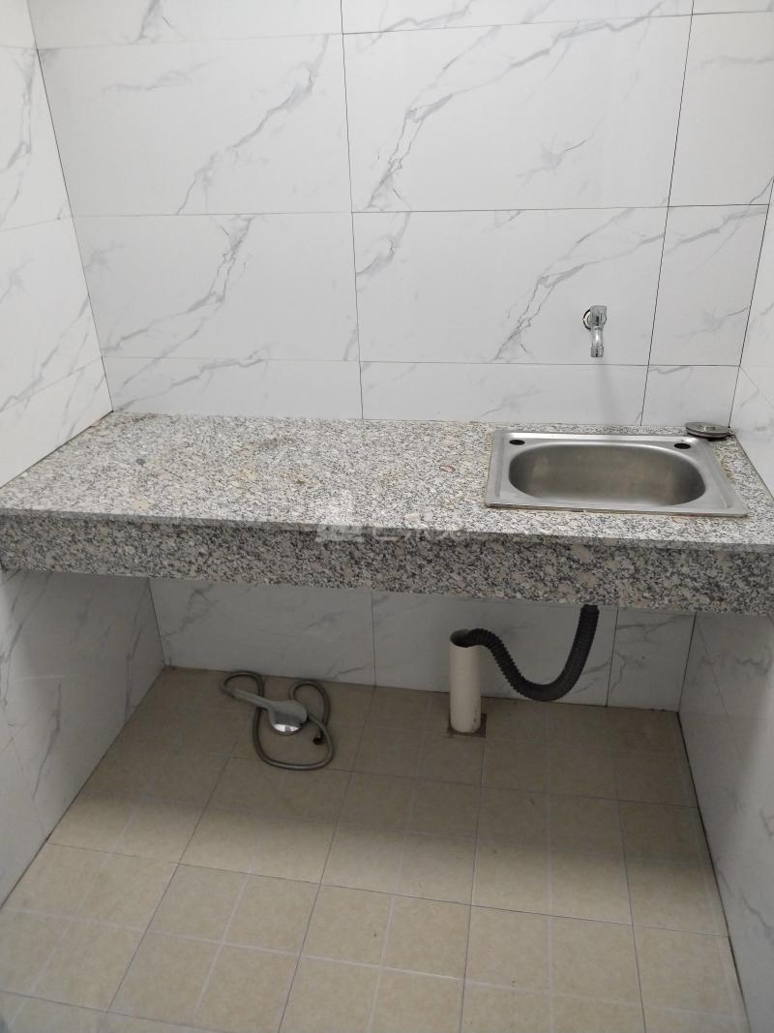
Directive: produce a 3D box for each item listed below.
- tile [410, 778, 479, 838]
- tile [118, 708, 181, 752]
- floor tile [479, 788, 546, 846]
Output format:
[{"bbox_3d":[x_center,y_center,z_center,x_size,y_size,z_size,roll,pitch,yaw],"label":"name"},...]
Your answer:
[{"bbox_3d":[0.128,0.644,1.707,0.150,0.010,0.150,3,28,10],"label":"tile"},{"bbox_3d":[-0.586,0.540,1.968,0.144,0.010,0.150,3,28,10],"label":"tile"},{"bbox_3d":[0.276,0.653,1.680,0.150,0.010,0.150,3,28,10],"label":"floor tile"}]

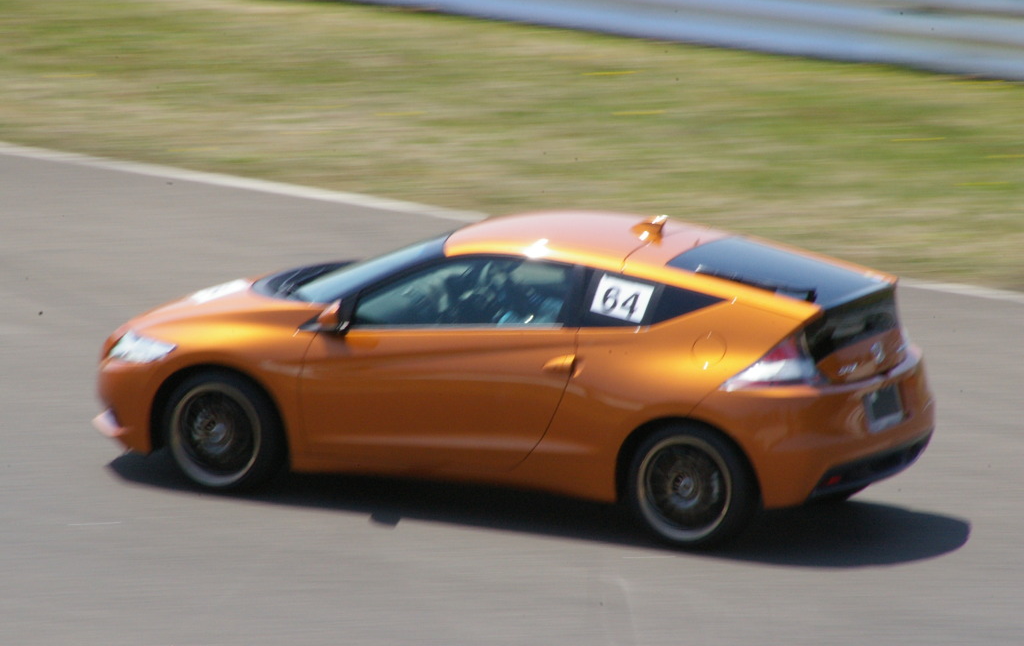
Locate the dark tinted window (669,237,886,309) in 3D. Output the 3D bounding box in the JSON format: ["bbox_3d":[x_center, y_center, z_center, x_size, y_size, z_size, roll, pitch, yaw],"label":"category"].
[{"bbox_3d":[1.265,-0.246,49.954,0.817,0.110,0.920,17,16,22],"label":"dark tinted window"}]

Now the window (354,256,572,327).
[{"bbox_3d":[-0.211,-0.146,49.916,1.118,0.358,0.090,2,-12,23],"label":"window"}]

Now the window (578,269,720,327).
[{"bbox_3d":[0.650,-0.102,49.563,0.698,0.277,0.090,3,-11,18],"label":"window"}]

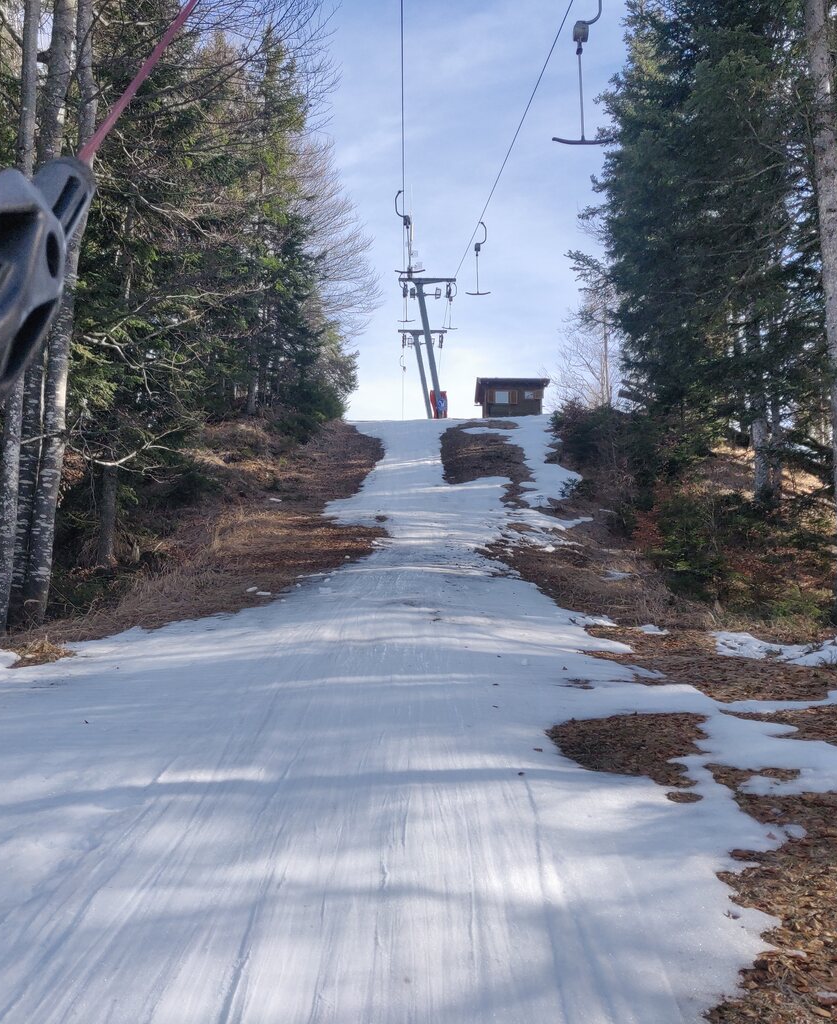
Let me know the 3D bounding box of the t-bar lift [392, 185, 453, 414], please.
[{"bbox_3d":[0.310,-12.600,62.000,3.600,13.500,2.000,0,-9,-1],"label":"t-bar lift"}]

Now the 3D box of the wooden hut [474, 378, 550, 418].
[{"bbox_3d":[6.350,-7.200,67.300,4.750,2.850,3.800,0,-10,3],"label":"wooden hut"}]

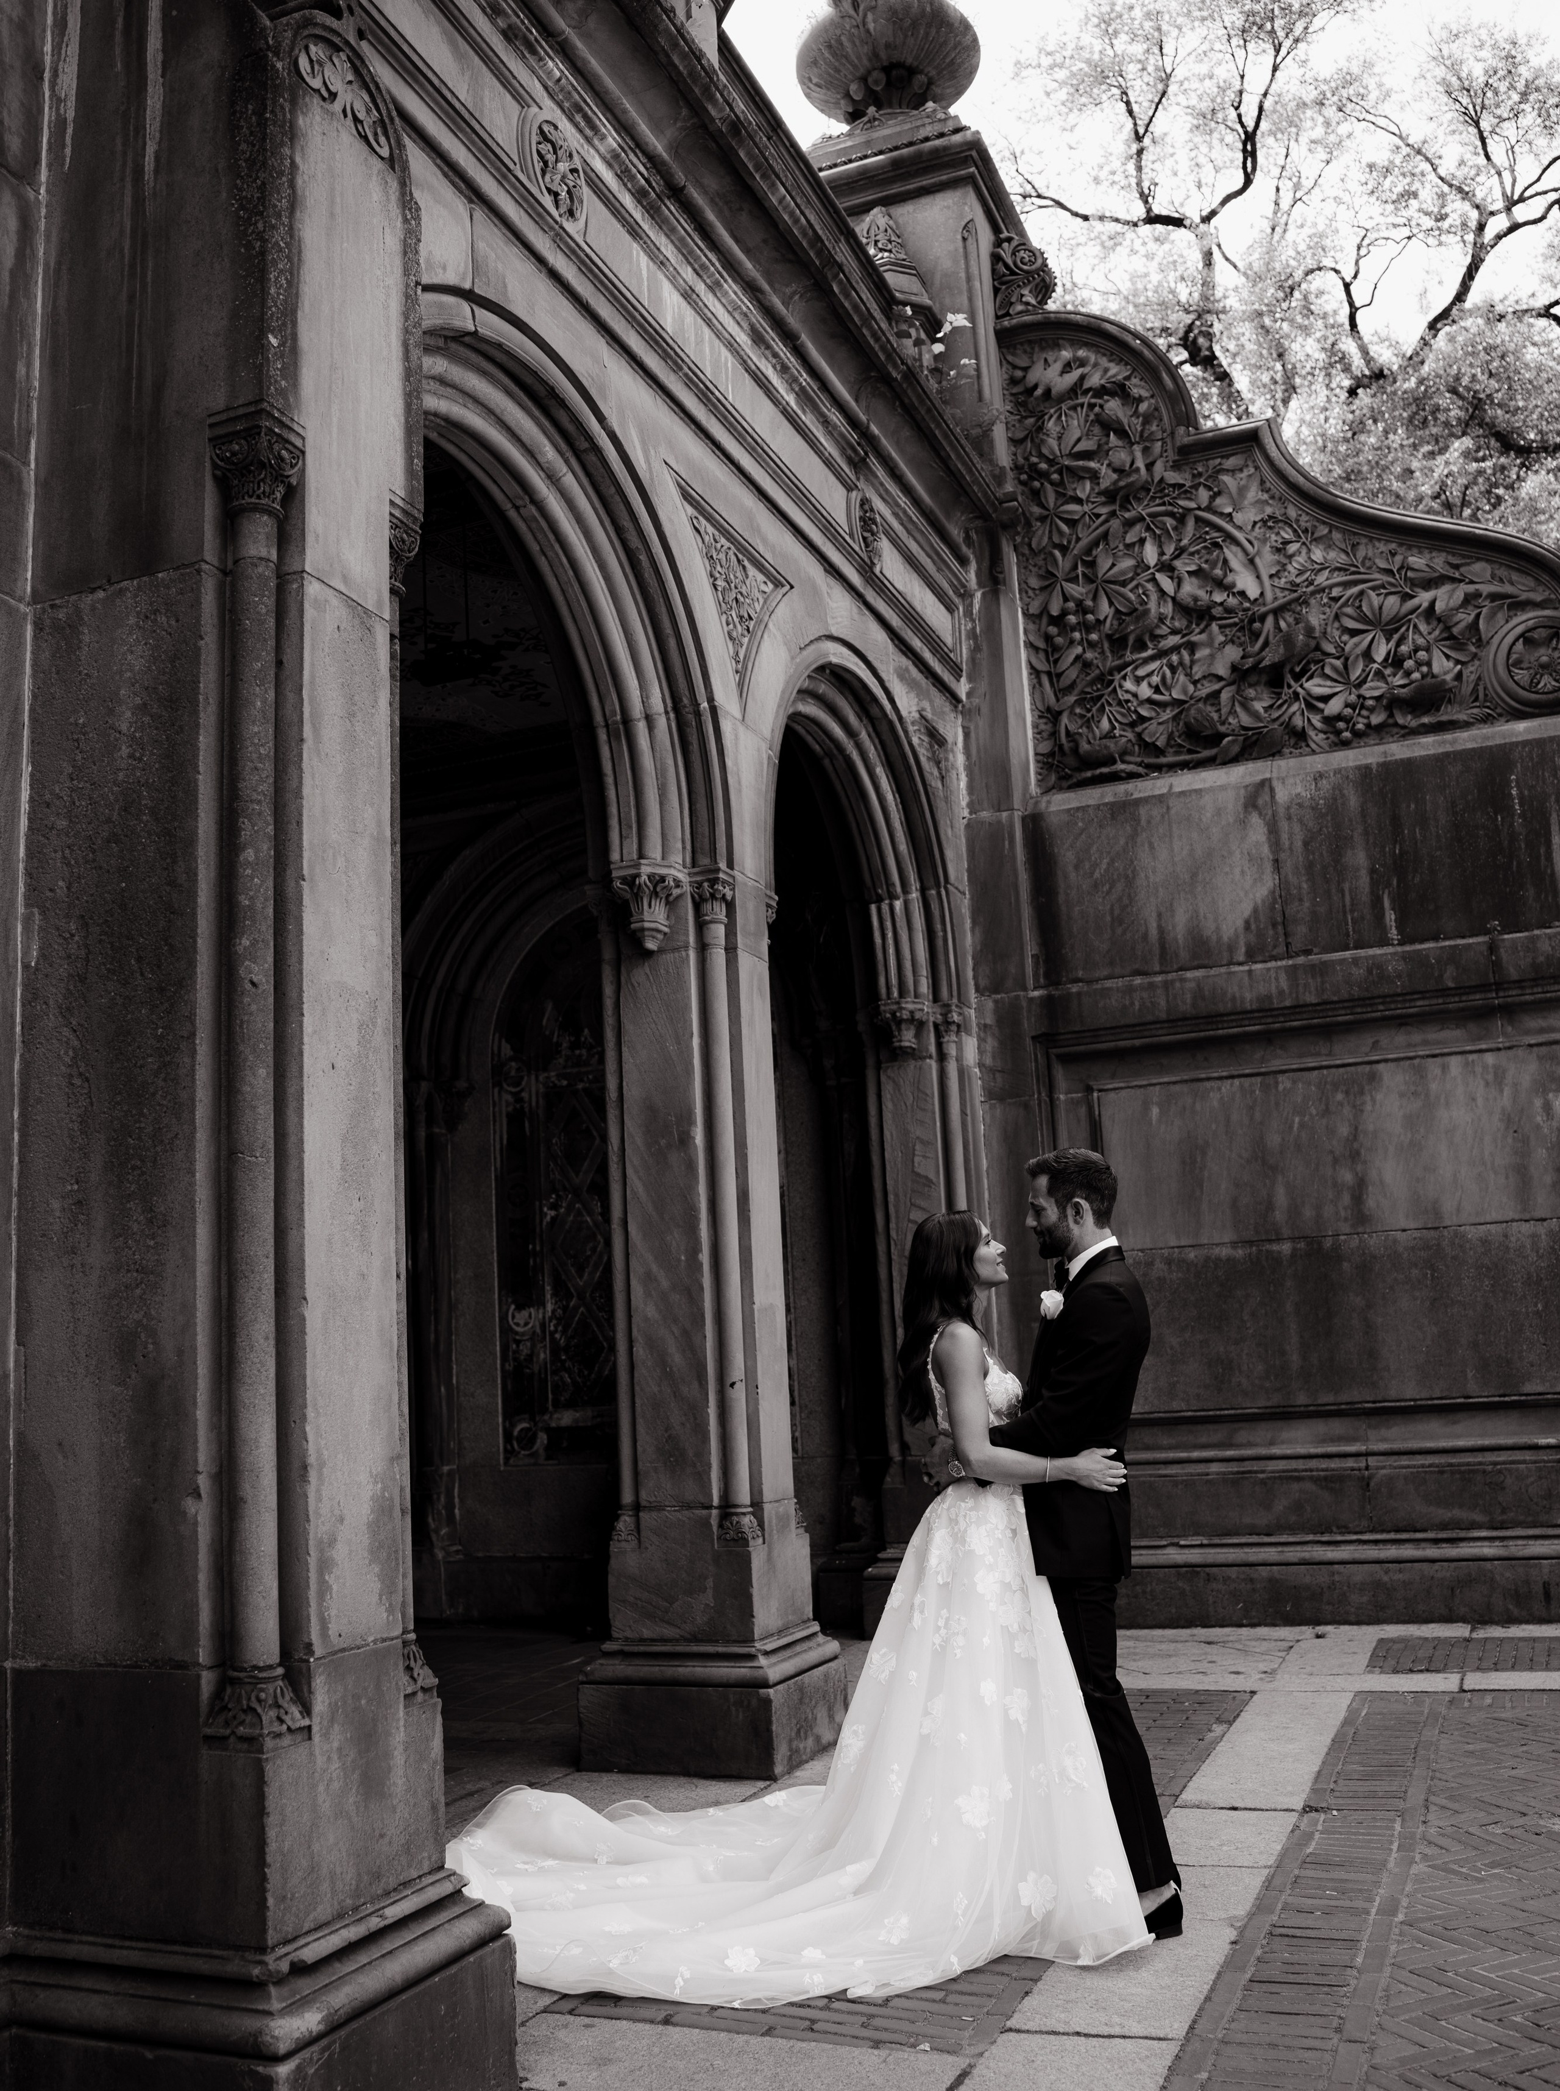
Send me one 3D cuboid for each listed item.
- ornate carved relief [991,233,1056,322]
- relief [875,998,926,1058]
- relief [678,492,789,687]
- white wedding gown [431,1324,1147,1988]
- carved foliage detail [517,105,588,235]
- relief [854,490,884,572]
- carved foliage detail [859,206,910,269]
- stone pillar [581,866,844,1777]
[{"bbox_3d":[1.452,-4.426,10.567,0.340,0.560,0.350,-7,-11,22],"label":"ornate carved relief"},{"bbox_3d":[0.612,-0.094,9.091,0.300,0.290,0.240,-7,-11,22],"label":"relief"},{"bbox_3d":[-0.174,-1.647,6.930,0.090,0.620,1.000,-7,-11,22],"label":"relief"},{"bbox_3d":[-0.040,1.440,4.611,1.880,1.360,1.500,-4,-10,6],"label":"white wedding gown"},{"bbox_3d":[-0.716,-2.760,5.754,0.100,0.350,0.360,-7,-11,22],"label":"carved foliage detail"},{"bbox_3d":[0.398,-2.355,8.367,0.100,0.350,0.330,-7,-11,22],"label":"relief"},{"bbox_3d":[0.572,-4.460,10.124,0.420,0.500,0.420,-7,-11,22],"label":"carved foliage detail"},{"bbox_3d":[-0.288,0.941,6.574,0.710,3.070,0.690,-7,-11,22],"label":"stone pillar"}]

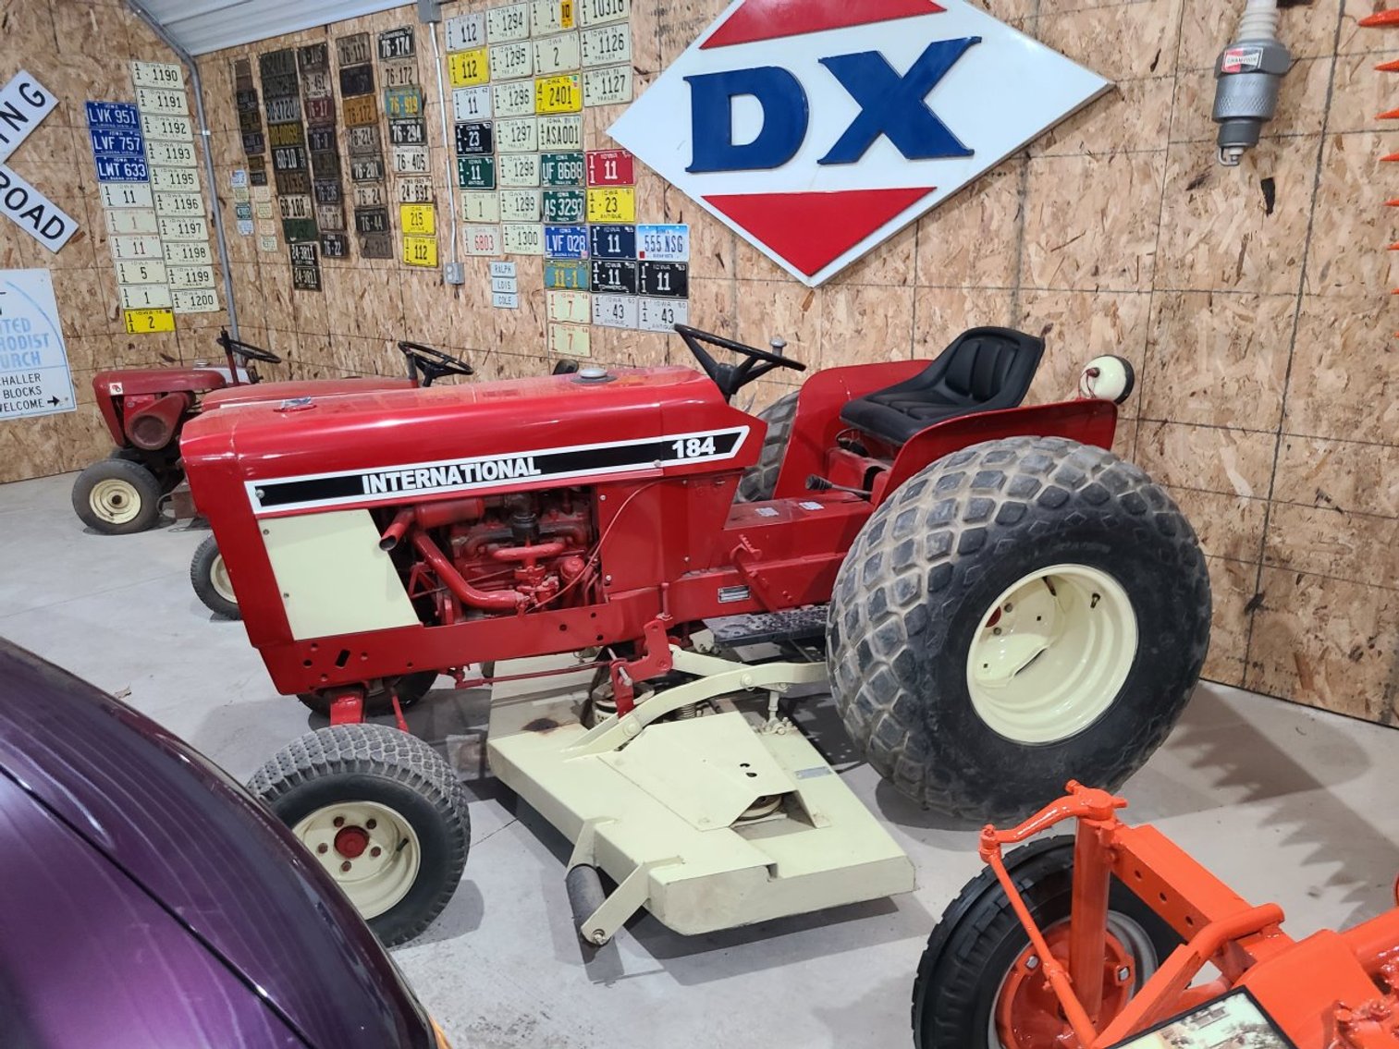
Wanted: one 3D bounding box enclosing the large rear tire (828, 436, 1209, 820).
[{"bbox_3d":[0.820,0.275,2.691,1.000,1.000,0.390,-6,17,-17],"label":"large rear tire"}]

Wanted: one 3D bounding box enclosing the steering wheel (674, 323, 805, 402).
[{"bbox_3d":[0.099,-0.450,2.841,0.380,0.165,0.380,19,9,-3],"label":"steering wheel"}]

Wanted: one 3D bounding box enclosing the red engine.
[{"bbox_3d":[-0.528,0.073,2.736,0.520,0.420,0.380,-6,17,-17],"label":"red engine"}]

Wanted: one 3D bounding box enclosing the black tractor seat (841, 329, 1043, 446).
[{"bbox_3d":[0.703,-0.406,3.057,0.480,0.300,0.470,-6,17,-17],"label":"black tractor seat"}]

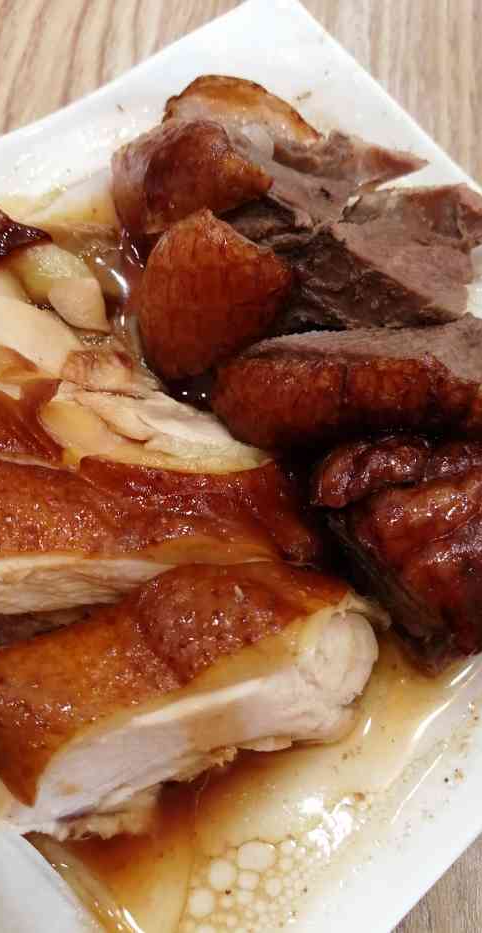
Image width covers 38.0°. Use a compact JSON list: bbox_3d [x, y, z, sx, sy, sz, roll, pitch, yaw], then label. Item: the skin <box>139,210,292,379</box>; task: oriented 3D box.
[{"bbox_3d":[-0.011,-0.058,0.241,0.040,0.040,0.046,36,67,16],"label":"skin"}]

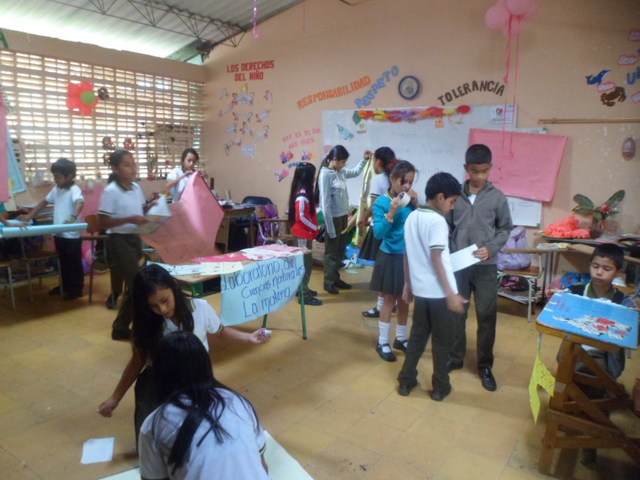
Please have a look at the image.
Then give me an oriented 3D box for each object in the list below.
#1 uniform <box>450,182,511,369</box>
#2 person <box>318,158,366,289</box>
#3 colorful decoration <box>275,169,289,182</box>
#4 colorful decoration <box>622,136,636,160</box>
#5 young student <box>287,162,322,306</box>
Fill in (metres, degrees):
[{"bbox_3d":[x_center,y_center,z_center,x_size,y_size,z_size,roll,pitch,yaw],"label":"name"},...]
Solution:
[{"bbox_3d":[1.021,0.251,3.056,0.450,1.240,0.320,4,11,15],"label":"uniform"},{"bbox_3d":[0.246,-0.211,4.909,0.480,1.470,0.430,9,13,37],"label":"person"},{"bbox_3d":[-0.523,-0.872,6.527,0.230,0.180,0.020,8,13,34],"label":"colorful decoration"},{"bbox_3d":[2.913,-0.861,4.525,0.103,0.230,0.070,8,13,31],"label":"colorful decoration"},{"bbox_3d":[-0.153,-0.073,4.664,0.320,1.332,0.360,-4,11,-22],"label":"young student"}]

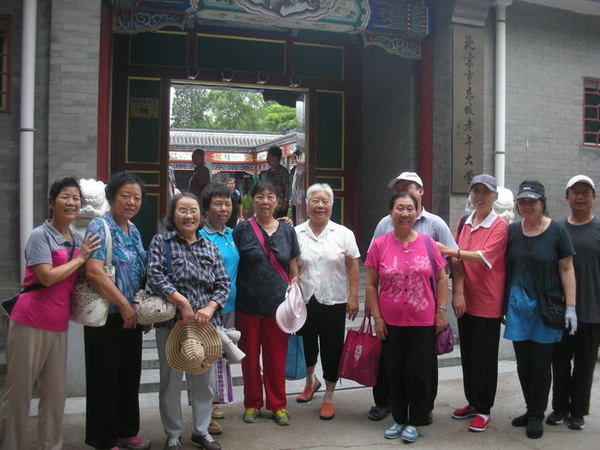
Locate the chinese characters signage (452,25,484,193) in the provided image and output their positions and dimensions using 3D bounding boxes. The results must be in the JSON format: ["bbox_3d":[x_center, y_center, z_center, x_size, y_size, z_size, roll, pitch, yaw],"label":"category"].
[{"bbox_3d":[1.805,-1.237,6.500,0.380,1.800,0.050,0,1,-18],"label":"chinese characters signage"}]

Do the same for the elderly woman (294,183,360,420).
[{"bbox_3d":[0.182,0.491,4.170,0.480,1.570,0.360,1,1,16],"label":"elderly woman"}]

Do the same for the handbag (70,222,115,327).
[{"bbox_3d":[-1.214,0.278,3.550,0.260,0.620,0.140,1,2,30],"label":"handbag"}]

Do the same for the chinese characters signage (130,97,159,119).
[{"bbox_3d":[-1.704,-1.282,6.650,0.305,0.230,0.030,1,0,-18],"label":"chinese characters signage"}]

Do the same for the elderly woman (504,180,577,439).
[{"bbox_3d":[1.568,0.517,3.938,0.460,1.610,0.340,1,0,23],"label":"elderly woman"}]

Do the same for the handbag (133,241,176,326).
[{"bbox_3d":[-0.863,0.347,3.600,0.265,0.500,0.180,1,0,6],"label":"handbag"}]

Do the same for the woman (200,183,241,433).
[{"bbox_3d":[-0.533,0.501,3.920,0.460,1.550,0.310,0,1,-14],"label":"woman"}]

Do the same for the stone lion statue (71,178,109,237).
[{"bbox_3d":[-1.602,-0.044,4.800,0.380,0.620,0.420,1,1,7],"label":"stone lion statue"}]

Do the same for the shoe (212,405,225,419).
[{"bbox_3d":[-0.567,1.250,4.172,0.095,0.100,0.240,1,0,-13],"label":"shoe"}]

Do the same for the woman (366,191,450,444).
[{"bbox_3d":[0.675,0.548,3.800,0.510,1.527,0.320,1,0,10],"label":"woman"}]

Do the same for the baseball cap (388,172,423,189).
[{"bbox_3d":[0.696,-0.296,4.040,0.180,0.125,0.260,2,2,45],"label":"baseball cap"}]

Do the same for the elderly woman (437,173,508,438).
[{"bbox_3d":[1.119,0.480,3.960,0.480,1.620,0.380,1,2,32],"label":"elderly woman"}]

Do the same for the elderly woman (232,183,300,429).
[{"bbox_3d":[-0.210,0.505,4.086,0.460,1.596,0.310,1,0,-3],"label":"elderly woman"}]

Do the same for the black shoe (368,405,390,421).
[{"bbox_3d":[0.561,1.262,4.201,0.100,0.100,0.270,0,0,30],"label":"black shoe"}]

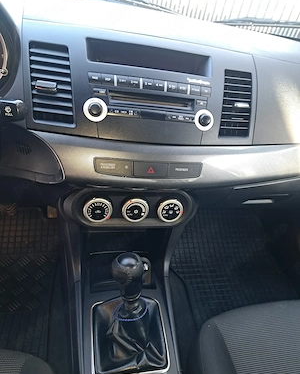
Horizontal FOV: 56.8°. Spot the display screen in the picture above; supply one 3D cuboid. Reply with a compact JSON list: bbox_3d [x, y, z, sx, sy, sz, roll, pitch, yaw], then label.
[{"bbox_3d":[0.004,-0.213,0.465,0.212,0.037,0.020,2,11,-14],"label":"display screen"}]

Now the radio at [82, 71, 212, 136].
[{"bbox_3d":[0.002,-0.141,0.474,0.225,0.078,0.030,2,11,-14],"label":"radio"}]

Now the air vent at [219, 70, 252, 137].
[{"bbox_3d":[0.157,-0.151,0.517,0.055,0.114,0.025,1,12,-19],"label":"air vent"}]

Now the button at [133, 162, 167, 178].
[{"bbox_3d":[0.002,-0.029,0.462,0.058,0.025,0.013,2,22,-14],"label":"button"}]

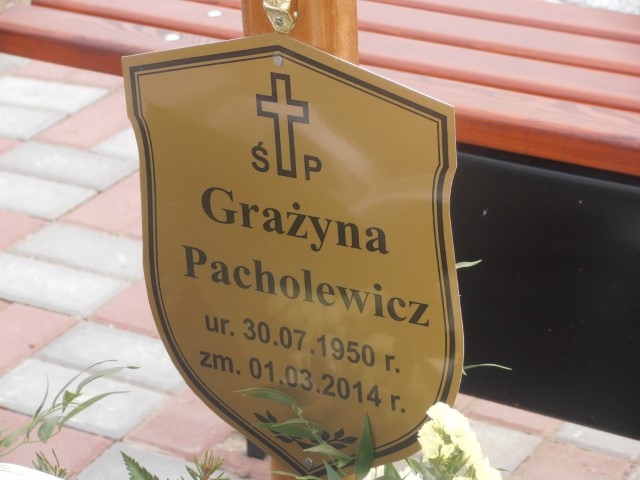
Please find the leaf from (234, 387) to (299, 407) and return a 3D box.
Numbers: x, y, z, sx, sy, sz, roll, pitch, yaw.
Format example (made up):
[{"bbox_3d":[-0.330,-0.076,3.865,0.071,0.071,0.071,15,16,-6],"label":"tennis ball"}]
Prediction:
[{"bbox_3d":[-0.035,0.105,1.710,0.043,0.011,0.013,11,26,-7],"label":"leaf"}]

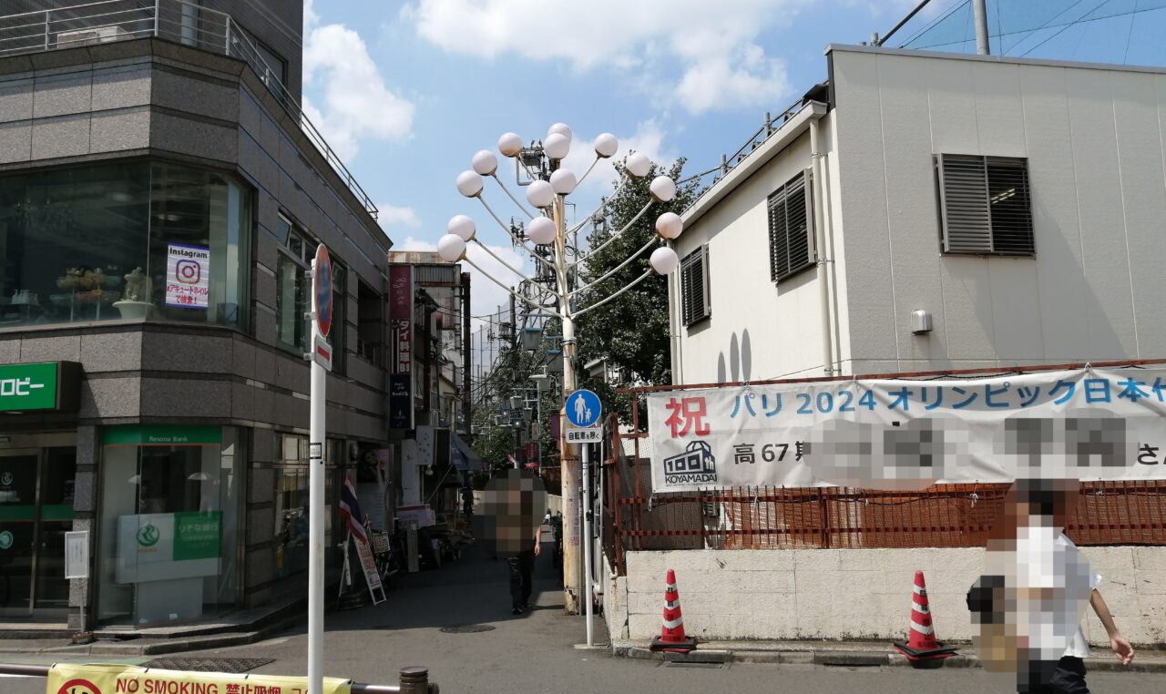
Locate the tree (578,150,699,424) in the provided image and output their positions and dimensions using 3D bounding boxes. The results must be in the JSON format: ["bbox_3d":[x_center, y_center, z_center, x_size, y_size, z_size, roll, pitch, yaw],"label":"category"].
[{"bbox_3d":[1.192,0.120,18.119,2.900,7.840,2.900,-1,-7,0],"label":"tree"}]

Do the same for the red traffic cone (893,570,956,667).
[{"bbox_3d":[2.895,2.272,7.771,0.410,0.700,0.410,1,-7,-16],"label":"red traffic cone"}]

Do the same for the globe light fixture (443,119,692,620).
[{"bbox_3d":[-0.253,0.186,10.961,3.000,6.020,2.200,-1,-7,0],"label":"globe light fixture"}]

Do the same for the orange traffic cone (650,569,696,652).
[{"bbox_3d":[0.805,2.374,8.178,0.390,0.690,0.390,-3,-7,11],"label":"orange traffic cone"}]

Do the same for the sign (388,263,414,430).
[{"bbox_3d":[-3.971,-0.020,19.915,0.510,3.630,0.280,-1,-7,-1],"label":"sign"}]

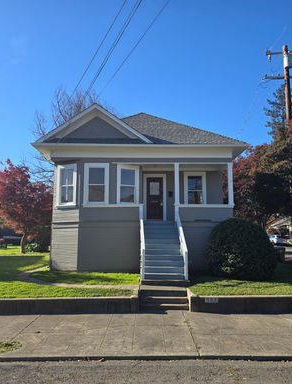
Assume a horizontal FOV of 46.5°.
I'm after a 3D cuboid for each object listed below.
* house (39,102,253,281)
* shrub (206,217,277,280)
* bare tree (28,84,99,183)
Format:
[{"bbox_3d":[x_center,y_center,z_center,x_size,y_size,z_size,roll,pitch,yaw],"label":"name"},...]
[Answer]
[{"bbox_3d":[-0.291,-0.294,18.001,9.000,8.300,12.200,0,-8,0],"label":"house"},{"bbox_3d":[3.659,2.113,13.034,2.600,2.259,2.450,0,-8,0],"label":"shrub"},{"bbox_3d":[-5.806,-1.915,25.485,6.400,12.614,6.000,0,-8,0],"label":"bare tree"}]

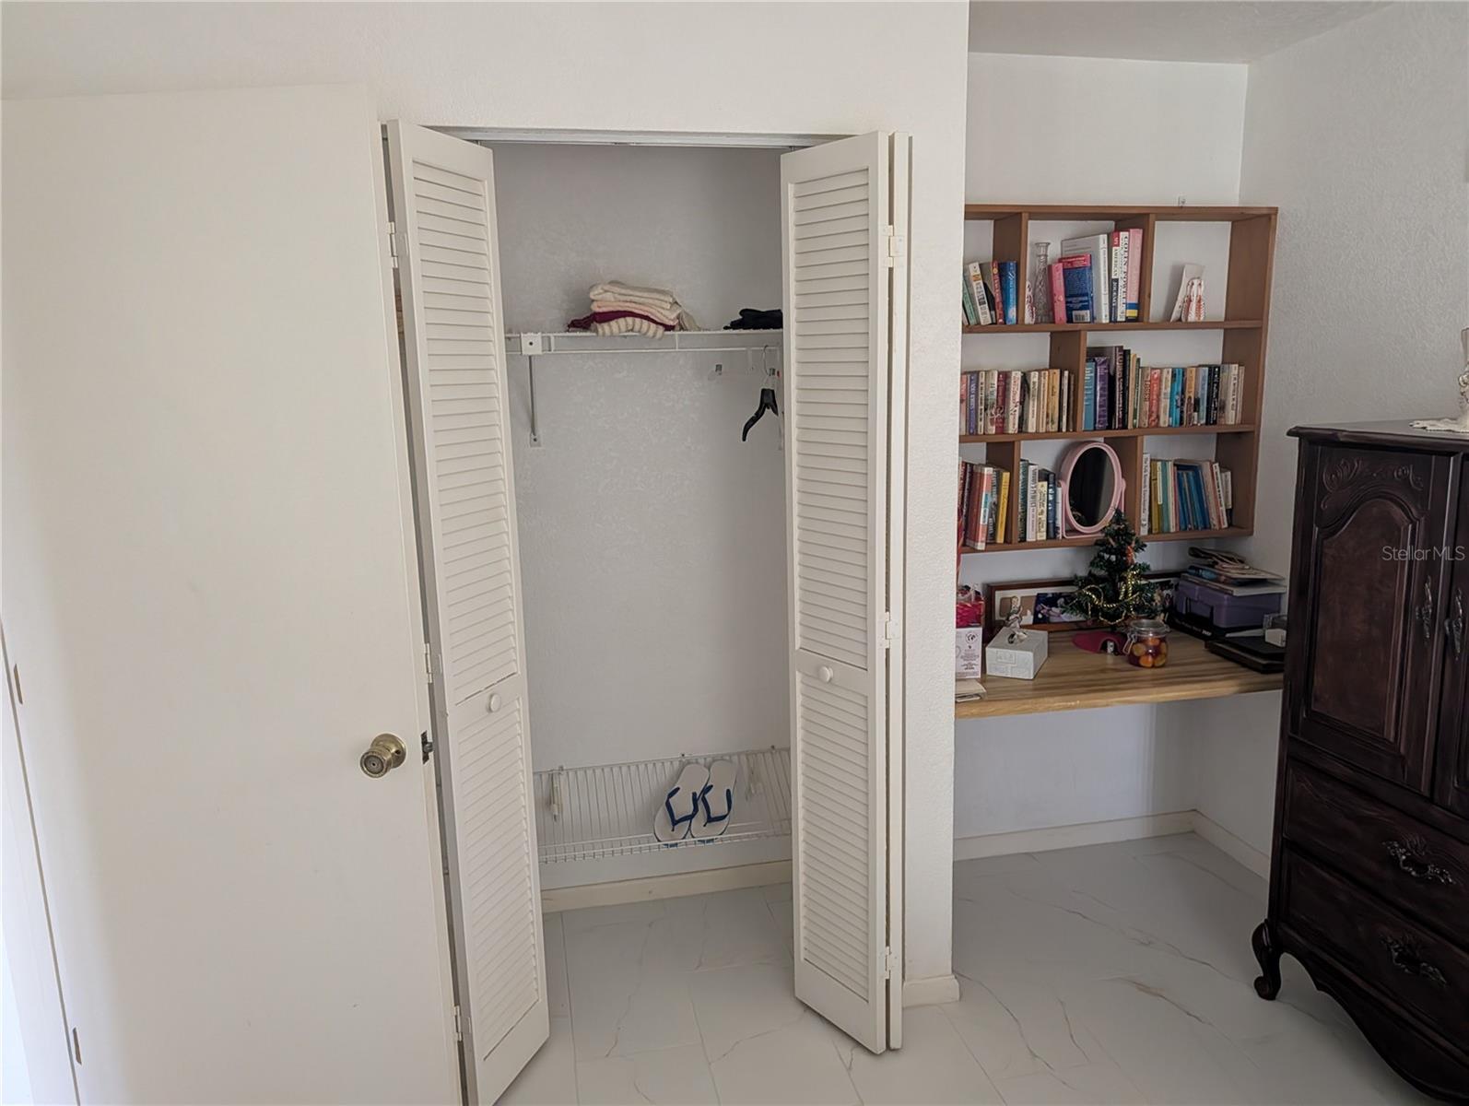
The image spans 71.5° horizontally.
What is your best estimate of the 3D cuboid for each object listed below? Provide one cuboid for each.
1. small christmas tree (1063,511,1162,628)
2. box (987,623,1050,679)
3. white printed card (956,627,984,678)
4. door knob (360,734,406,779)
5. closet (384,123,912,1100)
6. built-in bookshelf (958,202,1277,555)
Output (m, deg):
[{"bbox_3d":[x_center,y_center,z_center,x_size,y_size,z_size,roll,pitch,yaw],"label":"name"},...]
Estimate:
[{"bbox_3d":[1.133,0.067,3.019,0.285,0.375,0.280,0,11,5],"label":"small christmas tree"},{"bbox_3d":[0.791,0.278,2.836,0.121,0.076,0.220,4,12,26],"label":"box"},{"bbox_3d":[0.614,0.261,2.773,0.100,0.137,0.080,-2,11,-1],"label":"white printed card"},{"bbox_3d":[-0.620,0.360,1.792,0.066,0.066,0.062,-1,11,4],"label":"door knob"},{"bbox_3d":[-0.208,0.112,2.509,1.150,2.070,0.850,-3,11,-11],"label":"closet"},{"bbox_3d":[0.986,-0.505,2.998,1.180,0.962,0.170,-3,11,-11],"label":"built-in bookshelf"}]

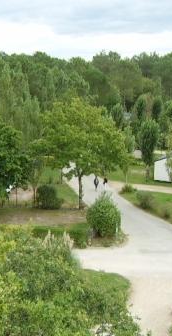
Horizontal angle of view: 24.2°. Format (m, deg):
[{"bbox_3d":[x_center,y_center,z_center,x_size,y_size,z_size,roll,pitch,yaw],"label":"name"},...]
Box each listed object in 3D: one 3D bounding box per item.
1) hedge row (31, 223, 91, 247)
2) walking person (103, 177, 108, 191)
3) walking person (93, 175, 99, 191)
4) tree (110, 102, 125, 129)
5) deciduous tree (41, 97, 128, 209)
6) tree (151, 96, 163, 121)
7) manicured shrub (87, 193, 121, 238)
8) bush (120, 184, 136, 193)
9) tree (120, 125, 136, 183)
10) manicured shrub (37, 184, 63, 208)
[{"bbox_3d":[-1.871,5.088,29.933,4.400,1.400,1.300,0,12,0],"label":"hedge row"},{"bbox_3d":[2.195,1.745,44.987,0.500,1.680,0.400,-3,12,-13],"label":"walking person"},{"bbox_3d":[1.122,1.761,44.816,0.550,1.720,0.400,-3,12,-13],"label":"walking person"},{"bbox_3d":[5.492,-6.908,69.056,2.500,8.600,2.500,0,12,0],"label":"tree"},{"bbox_3d":[-0.215,-1.133,34.590,7.412,9.494,7.412,0,8,0],"label":"deciduous tree"},{"bbox_3d":[10.166,-5.042,57.887,2.019,10.390,2.019,0,8,0],"label":"tree"},{"bbox_3d":[1.254,3.156,27.944,2.300,2.958,2.300,0,8,0],"label":"manicured shrub"},{"bbox_3d":[4.765,2.224,44.971,1.700,0.750,1.400,0,12,0],"label":"bush"},{"bbox_3d":[5.020,-1.402,47.240,1.900,6.900,1.900,0,12,0],"label":"tree"},{"bbox_3d":[-3.274,2.478,35.978,2.332,1.941,2.332,0,8,0],"label":"manicured shrub"}]

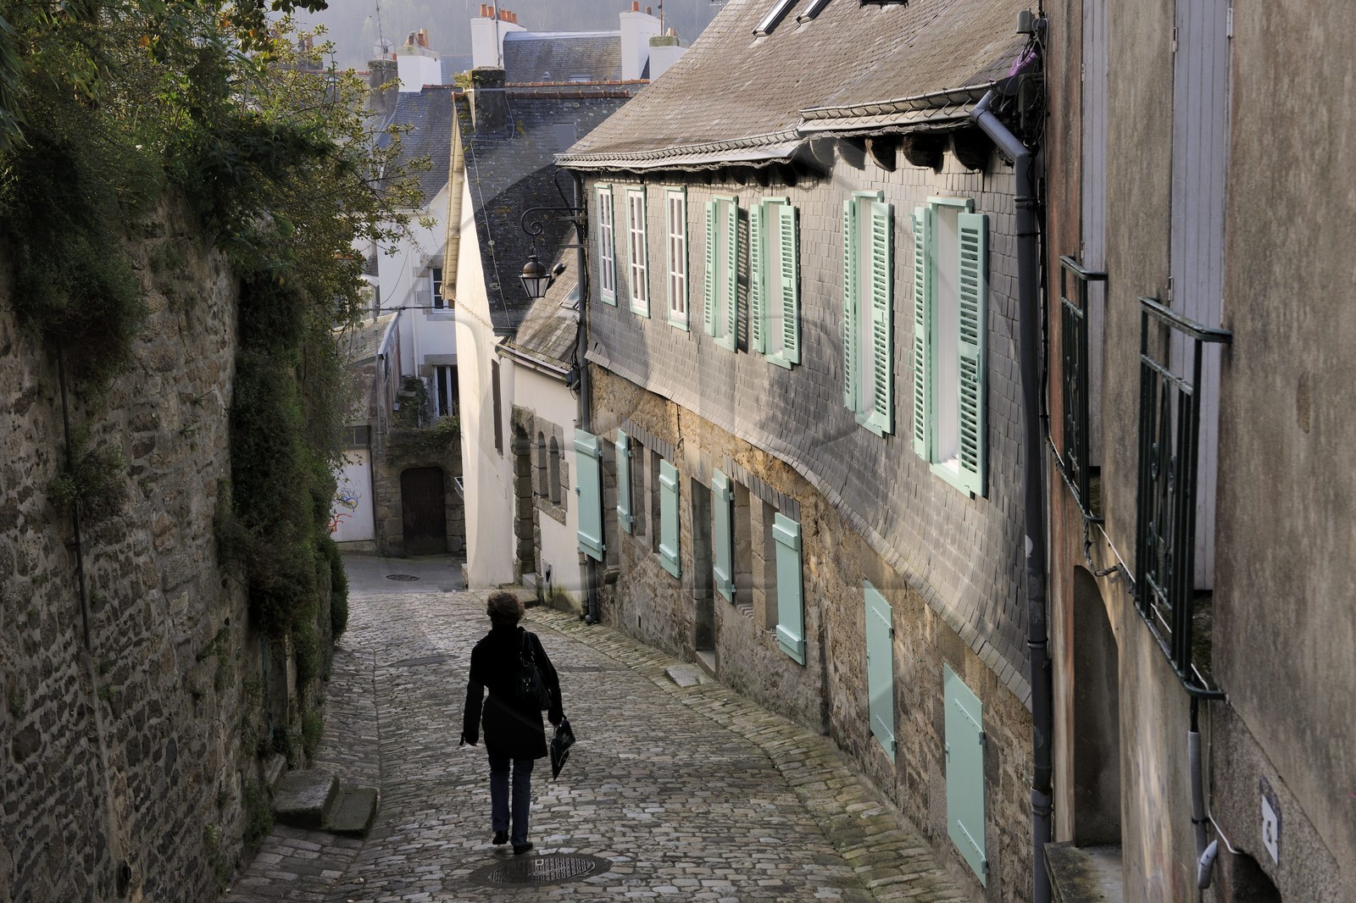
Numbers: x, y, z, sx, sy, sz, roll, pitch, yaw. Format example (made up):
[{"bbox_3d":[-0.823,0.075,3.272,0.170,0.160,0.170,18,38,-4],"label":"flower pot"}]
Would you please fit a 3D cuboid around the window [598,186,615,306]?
[{"bbox_3d":[-0.942,-2.699,25.600,0.100,1.530,0.770,-4,10,-13],"label":"window"}]

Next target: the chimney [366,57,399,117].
[{"bbox_3d":[-7.188,-8.887,47.704,0.680,1.460,0.600,-2,8,0],"label":"chimney"}]

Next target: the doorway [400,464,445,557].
[{"bbox_3d":[-5.097,1.169,39.300,0.880,1.820,0.200,-1,10,2],"label":"doorway"}]

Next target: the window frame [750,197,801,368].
[{"bbox_3d":[0.902,-1.572,18.058,0.130,1.560,1.550,-3,8,-10],"label":"window frame"}]

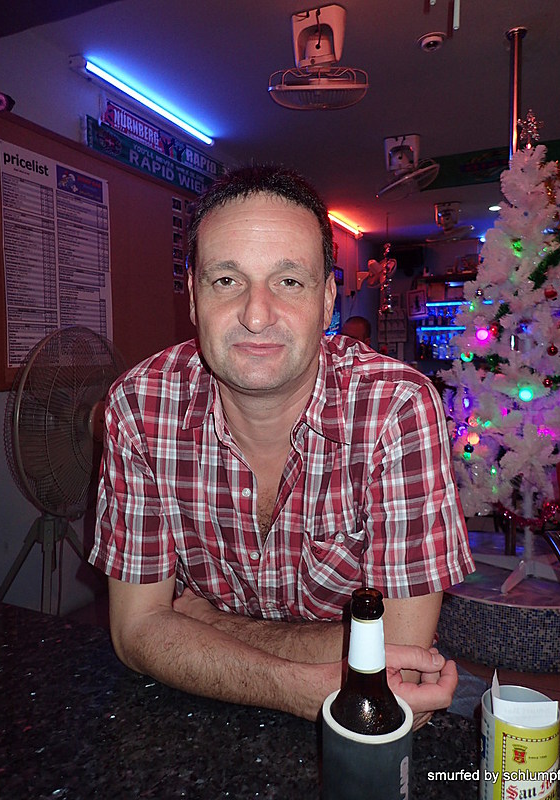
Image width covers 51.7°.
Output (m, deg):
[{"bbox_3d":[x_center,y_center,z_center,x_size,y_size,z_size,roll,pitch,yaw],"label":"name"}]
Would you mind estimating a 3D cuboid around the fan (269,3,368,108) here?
[{"bbox_3d":[0.169,-1.456,2.530,0.450,0.380,0.450,-1,4,0],"label":"fan"}]

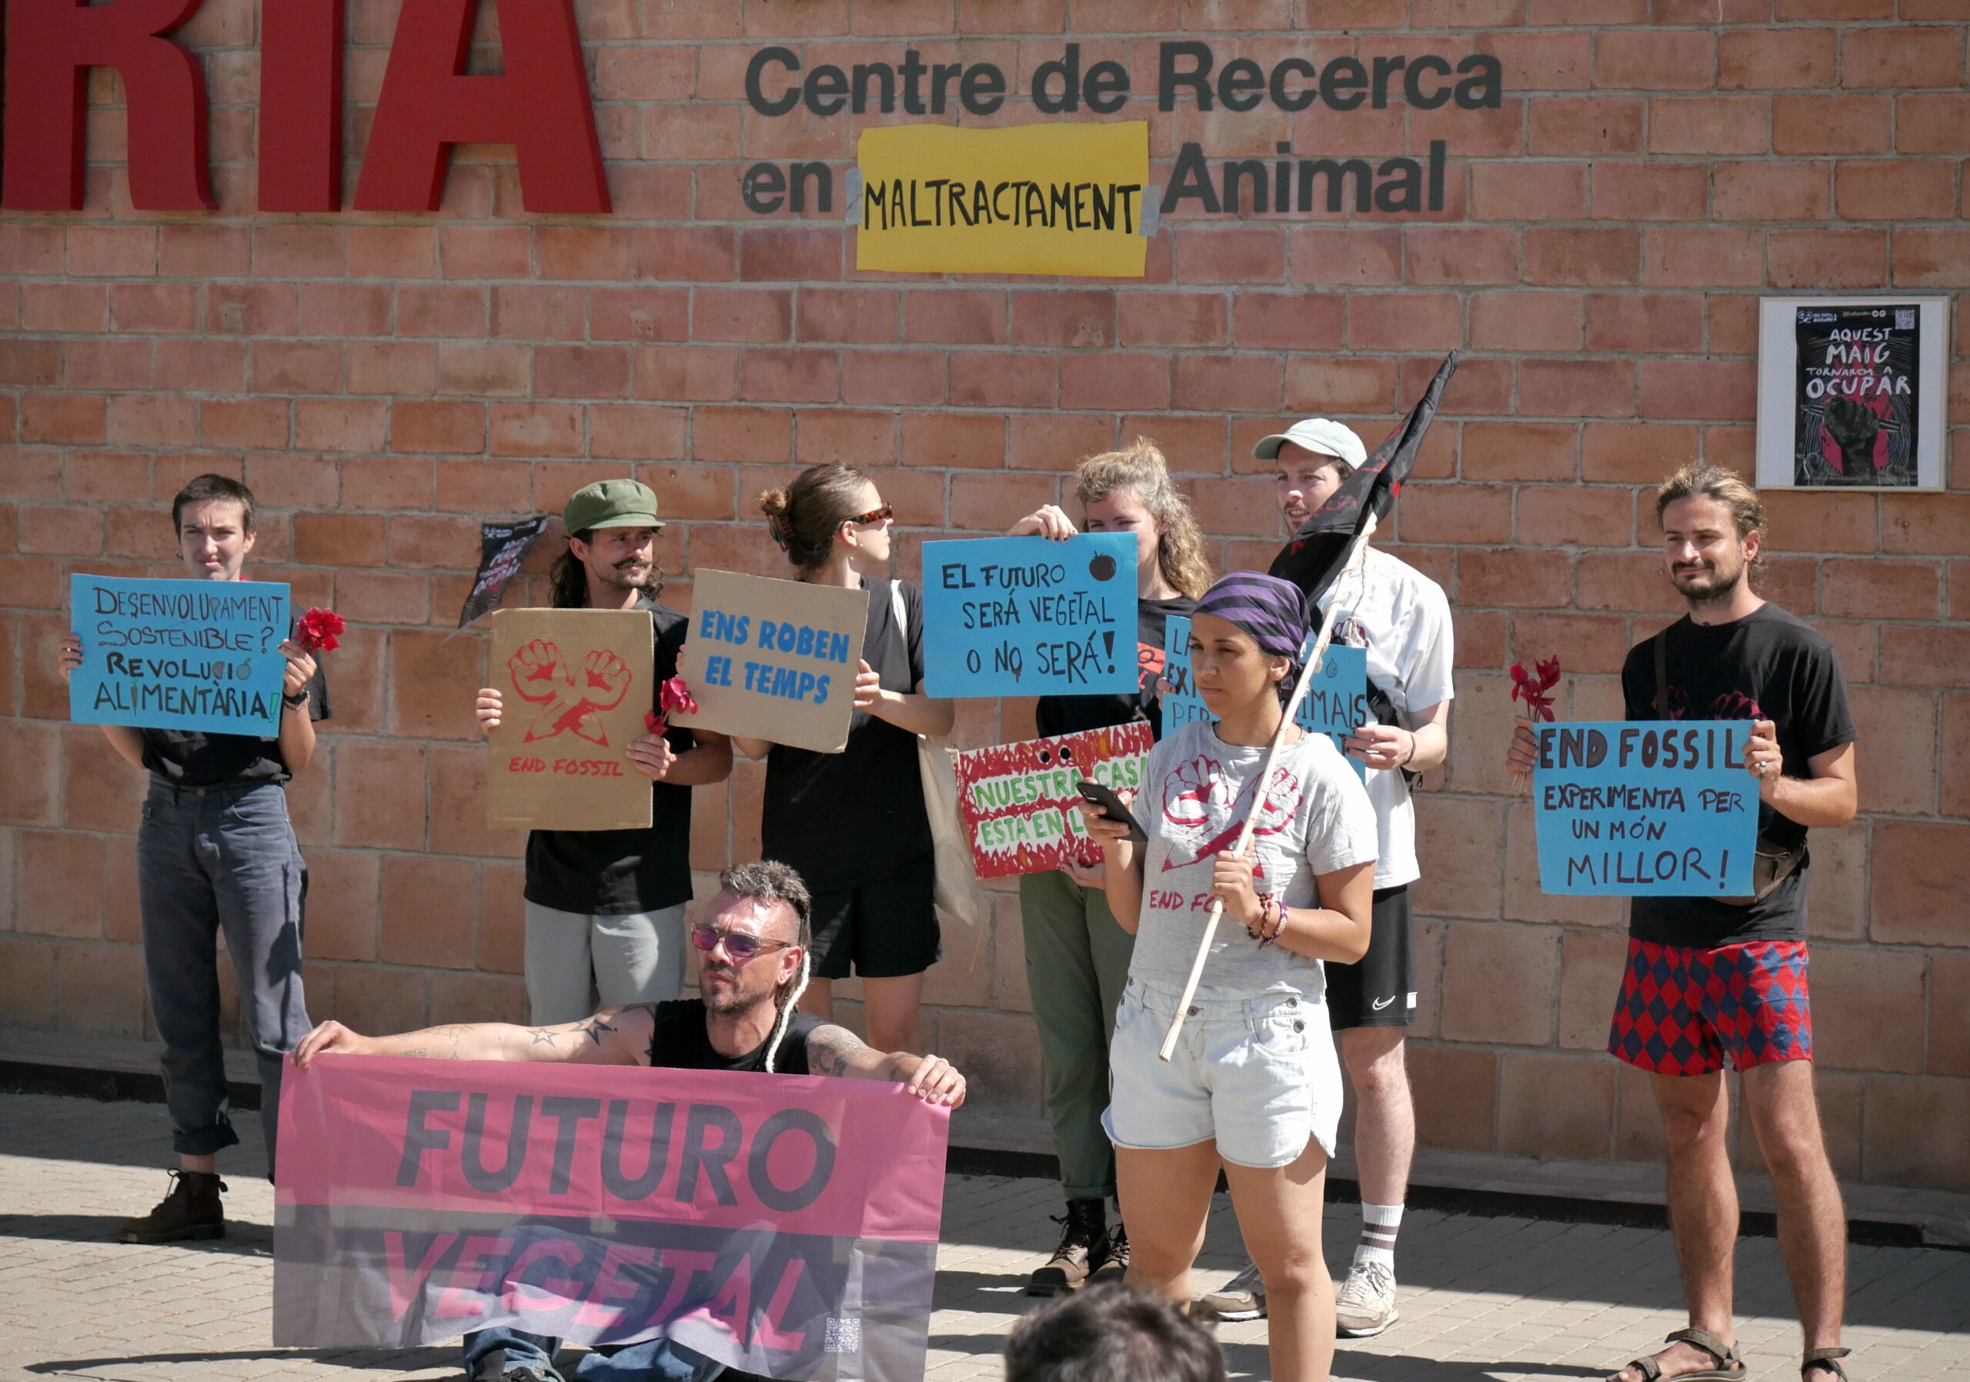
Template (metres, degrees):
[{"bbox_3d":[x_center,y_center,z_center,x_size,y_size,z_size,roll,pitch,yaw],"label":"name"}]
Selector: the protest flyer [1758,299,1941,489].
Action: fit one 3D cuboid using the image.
[{"bbox_3d":[1.979,-0.677,11.676,0.442,0.441,0.025,3,2,26],"label":"protest flyer"}]

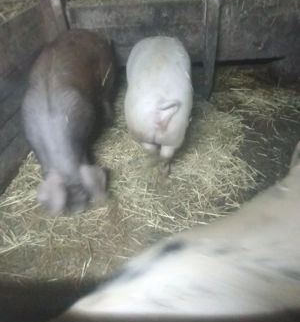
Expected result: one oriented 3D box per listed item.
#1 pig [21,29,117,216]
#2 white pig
[{"bbox_3d":[-0.476,-0.375,2.242,0.470,0.676,1.352,-2,40,3],"label":"pig"},{"bbox_3d":[0.071,-0.475,2.302,0.392,0.676,1.215,-3,40,3],"label":"white pig"}]

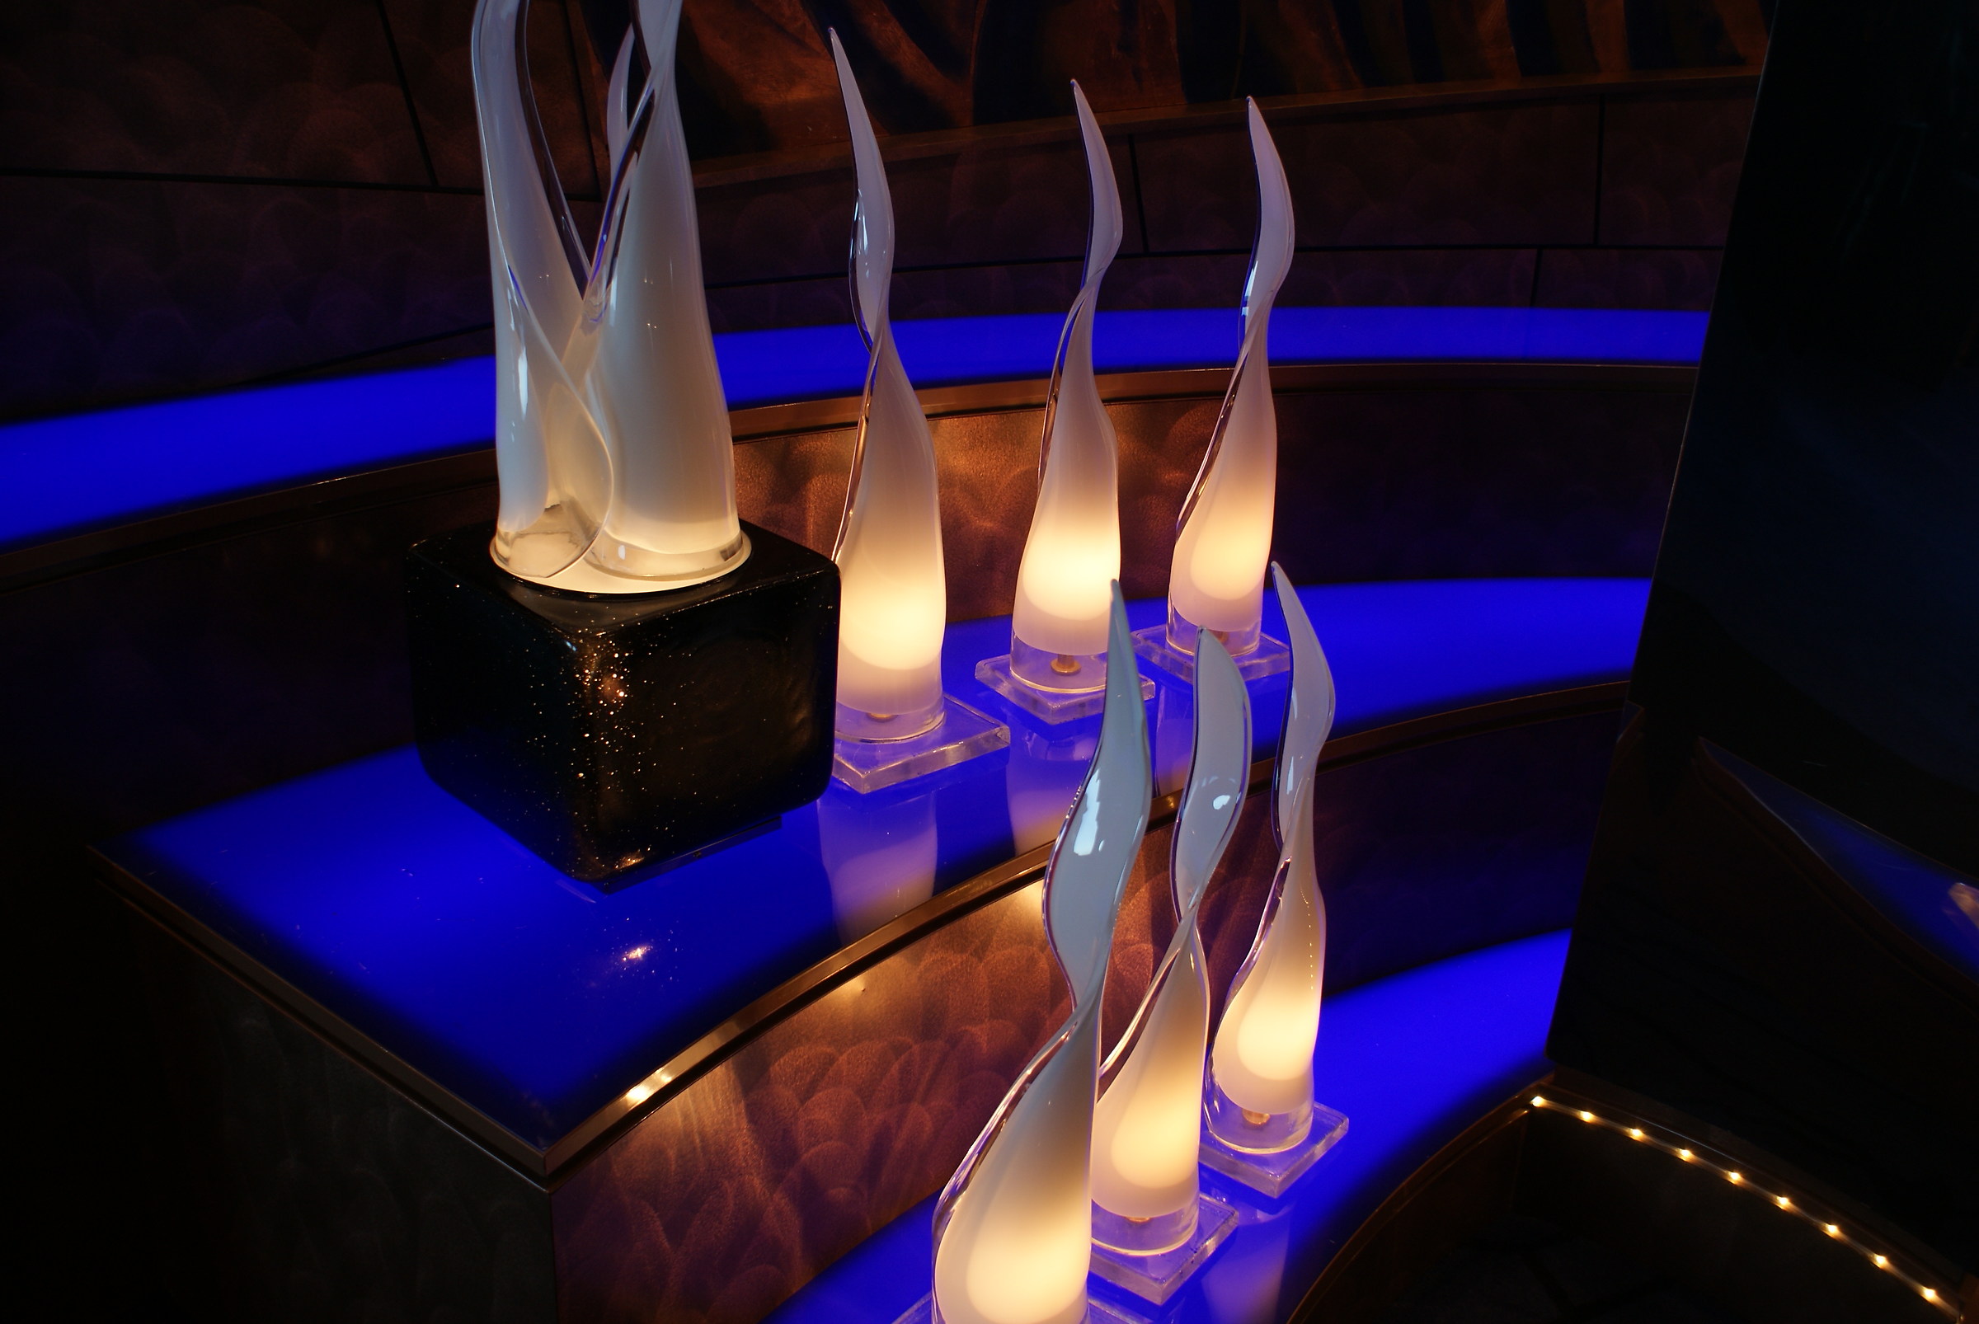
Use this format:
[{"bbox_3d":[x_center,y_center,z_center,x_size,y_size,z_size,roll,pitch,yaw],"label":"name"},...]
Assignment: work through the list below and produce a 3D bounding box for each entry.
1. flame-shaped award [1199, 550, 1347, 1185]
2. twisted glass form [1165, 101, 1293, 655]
[{"bbox_3d":[0.223,0.158,1.386,0.113,0.489,0.113,19,27,36],"label":"flame-shaped award"},{"bbox_3d":[0.210,-0.239,1.570,0.084,0.475,0.086,2,21,0],"label":"twisted glass form"}]

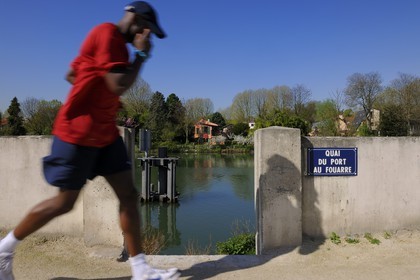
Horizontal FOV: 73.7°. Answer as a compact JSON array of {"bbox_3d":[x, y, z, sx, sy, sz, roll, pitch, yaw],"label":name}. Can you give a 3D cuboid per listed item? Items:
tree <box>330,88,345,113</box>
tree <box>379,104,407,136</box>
[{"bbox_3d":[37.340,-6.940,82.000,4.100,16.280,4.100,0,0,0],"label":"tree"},{"bbox_3d":[43.020,-3.580,66.000,6.600,9.570,6.600,0,0,0],"label":"tree"}]

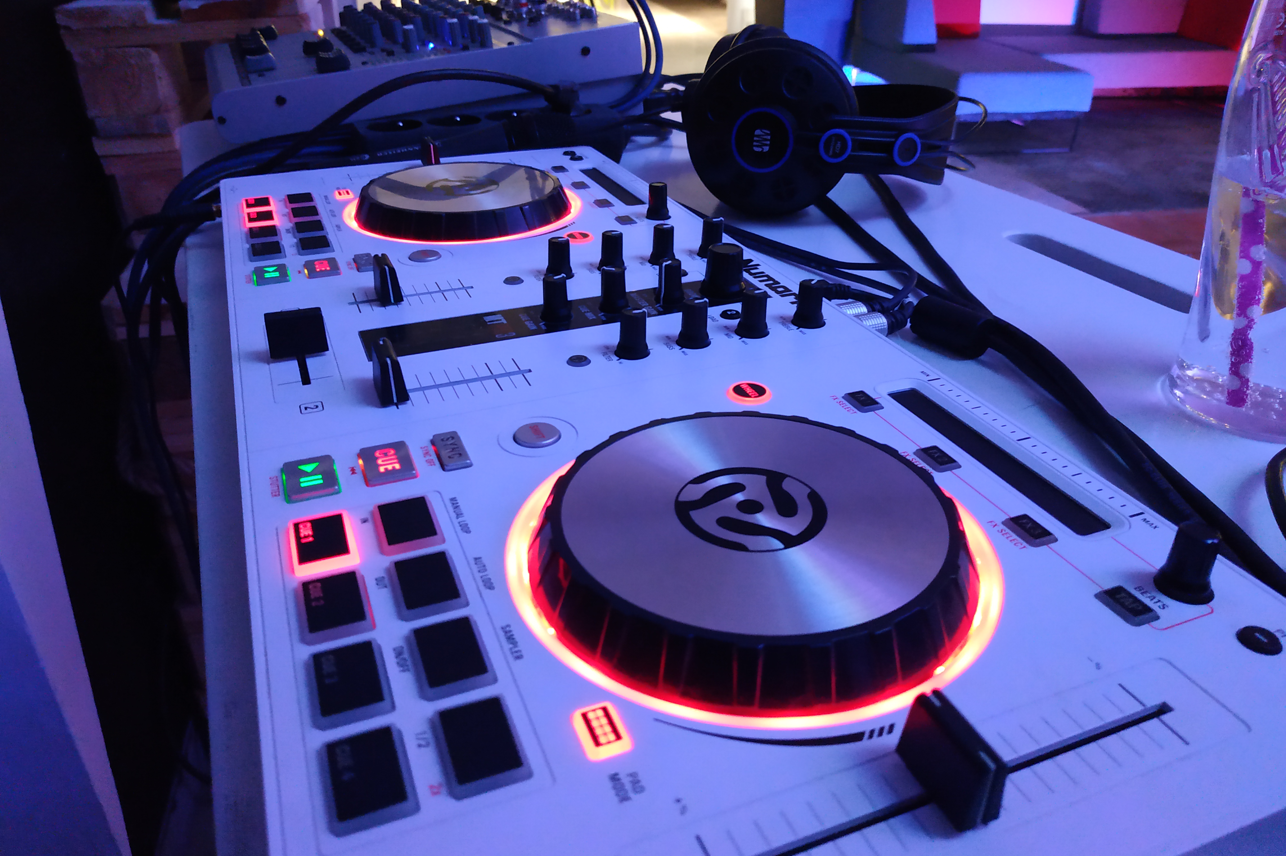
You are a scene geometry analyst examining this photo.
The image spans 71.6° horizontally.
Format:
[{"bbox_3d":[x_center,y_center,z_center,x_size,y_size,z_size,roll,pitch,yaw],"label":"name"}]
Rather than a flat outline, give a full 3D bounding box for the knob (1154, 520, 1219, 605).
[{"bbox_3d":[0.132,0.032,0.214,0.013,0.016,0.013,-12,33,-20],"label":"knob"}]

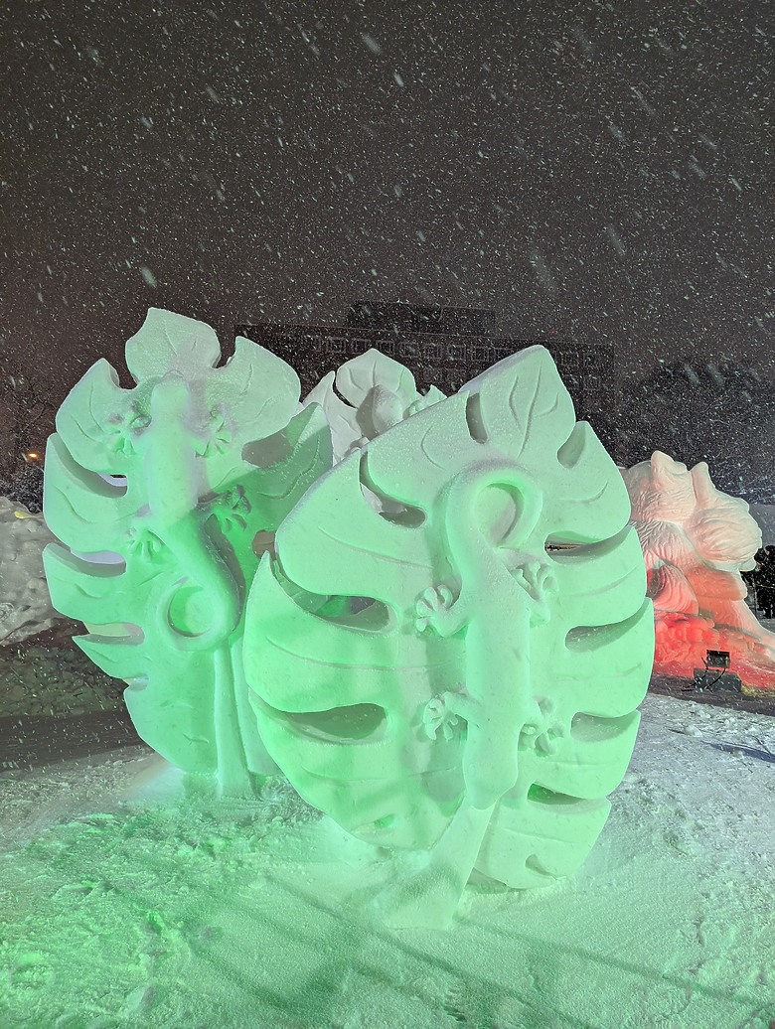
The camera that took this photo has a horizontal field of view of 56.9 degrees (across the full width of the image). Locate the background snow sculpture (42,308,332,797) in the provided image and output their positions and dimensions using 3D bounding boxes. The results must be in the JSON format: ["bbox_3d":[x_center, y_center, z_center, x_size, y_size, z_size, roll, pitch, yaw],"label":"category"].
[{"bbox_3d":[-1.220,0.248,4.394,1.750,2.940,0.750,0,-2,-5],"label":"background snow sculpture"}]

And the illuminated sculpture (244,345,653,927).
[{"bbox_3d":[0.270,0.472,3.184,1.780,2.400,0.750,0,-2,5],"label":"illuminated sculpture"}]

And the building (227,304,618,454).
[{"bbox_3d":[5.000,-11.163,108.506,55.000,34.000,18.000,0,-2,-12],"label":"building"}]

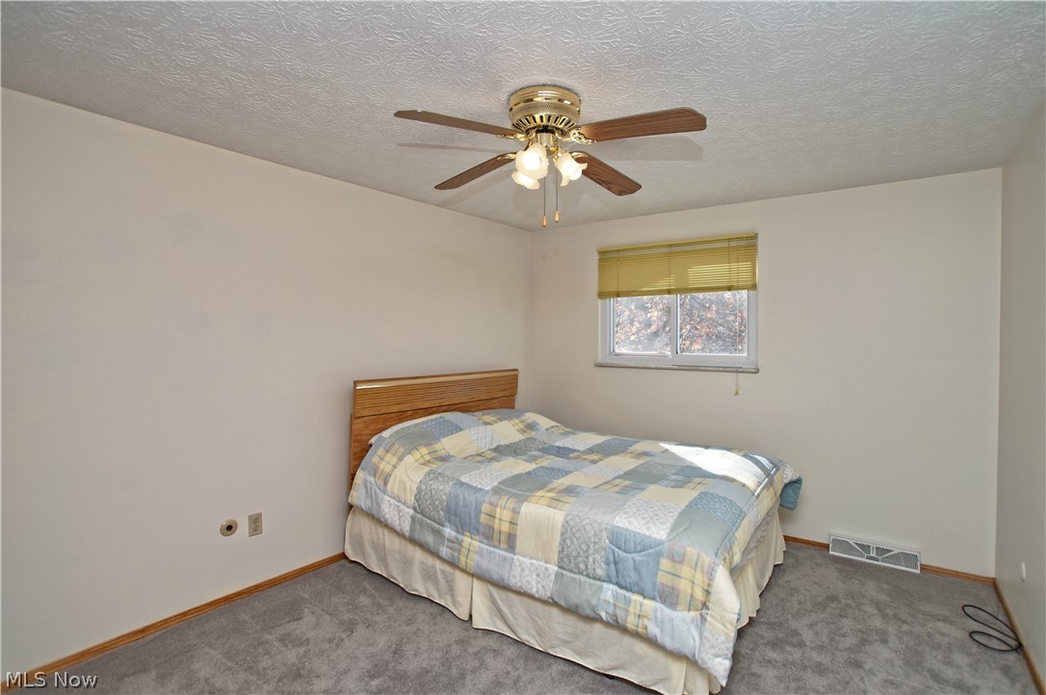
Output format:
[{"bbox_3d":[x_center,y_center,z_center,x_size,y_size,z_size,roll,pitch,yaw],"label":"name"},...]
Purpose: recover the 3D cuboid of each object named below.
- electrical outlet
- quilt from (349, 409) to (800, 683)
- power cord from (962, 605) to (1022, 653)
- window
[{"bbox_3d":[-1.458,0.971,2.539,0.008,0.117,0.071,2,3,37],"label":"electrical outlet"},{"bbox_3d":[0.320,0.806,2.889,2.220,0.531,1.737,2,3,37],"label":"quilt"},{"bbox_3d":[2.253,1.352,2.244,0.178,0.034,0.328,2,3,37],"label":"power cord"},{"bbox_3d":[1.182,-0.325,3.718,1.283,1.004,0.106,2,3,37],"label":"window"}]

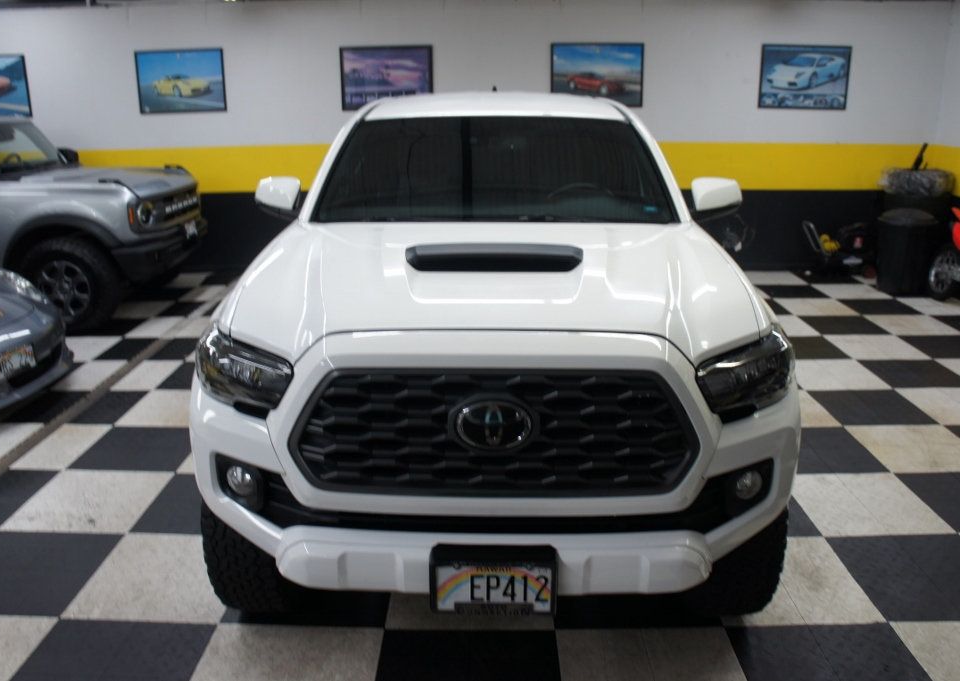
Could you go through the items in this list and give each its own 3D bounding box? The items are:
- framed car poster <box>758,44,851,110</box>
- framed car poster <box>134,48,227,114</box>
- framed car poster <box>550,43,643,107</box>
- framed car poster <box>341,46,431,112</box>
[{"bbox_3d":[3.402,-2.755,8.045,0.940,0.635,0.030,0,17,1],"label":"framed car poster"},{"bbox_3d":[-3.184,-2.751,8.172,0.940,0.635,0.030,0,17,1],"label":"framed car poster"},{"bbox_3d":[1.232,-2.783,8.078,0.950,0.635,0.030,0,17,1],"label":"framed car poster"},{"bbox_3d":[-0.975,-2.774,8.122,0.950,0.635,0.030,0,17,1],"label":"framed car poster"}]

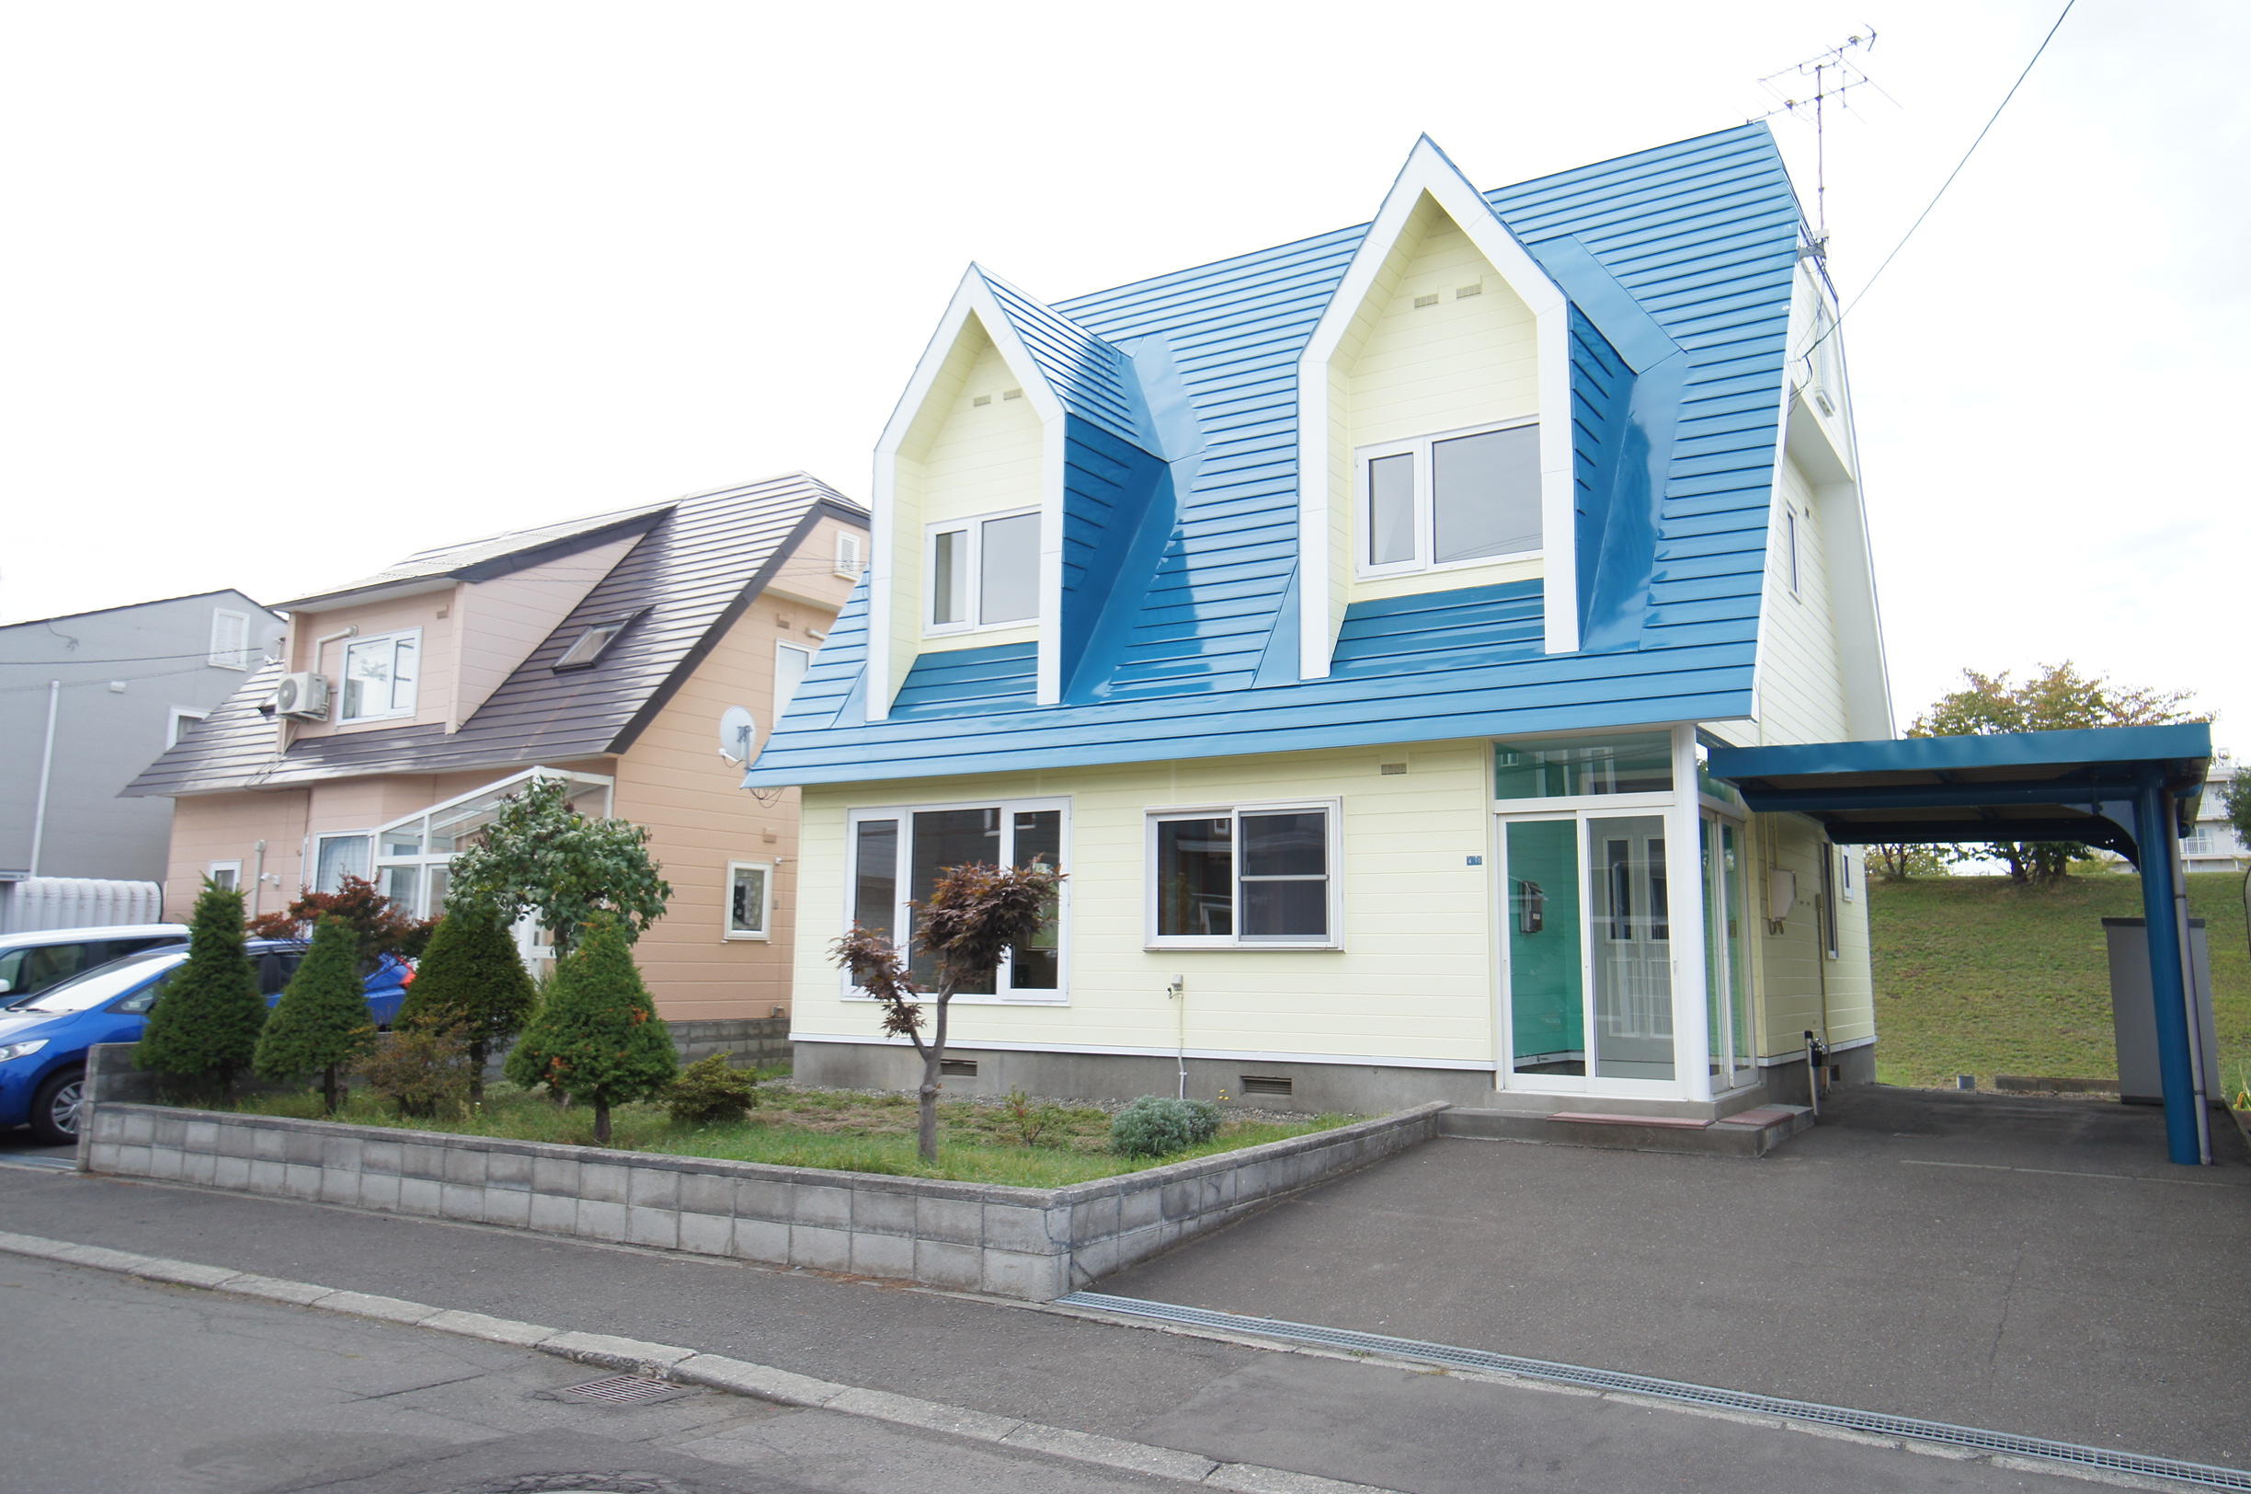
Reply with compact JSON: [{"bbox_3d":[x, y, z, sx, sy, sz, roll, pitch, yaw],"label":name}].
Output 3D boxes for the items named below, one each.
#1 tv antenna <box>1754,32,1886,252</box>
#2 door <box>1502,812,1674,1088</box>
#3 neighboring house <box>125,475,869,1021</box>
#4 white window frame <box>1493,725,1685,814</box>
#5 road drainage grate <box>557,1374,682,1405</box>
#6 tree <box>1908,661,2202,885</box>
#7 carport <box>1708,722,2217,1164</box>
[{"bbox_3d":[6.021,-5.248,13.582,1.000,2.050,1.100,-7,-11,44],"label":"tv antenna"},{"bbox_3d":[3.364,1.476,11.309,1.310,2.040,0.100,-4,-9,32],"label":"door"},{"bbox_3d":[-8.150,0.399,22.822,10.500,7.700,7.700,-4,-9,32],"label":"neighboring house"},{"bbox_3d":[3.375,0.180,11.487,1.330,0.560,0.100,-4,-9,32],"label":"white window frame"},{"bbox_3d":[-1.937,2.458,5.965,0.350,0.040,0.300,-4,-9,32],"label":"road drainage grate"},{"bbox_3d":[13.386,0.329,22.479,3.500,3.150,3.400,-4,-9,32],"label":"tree"},{"bbox_3d":[6.613,1.559,11.989,2.840,2.690,5.400,-4,-9,32],"label":"carport"}]

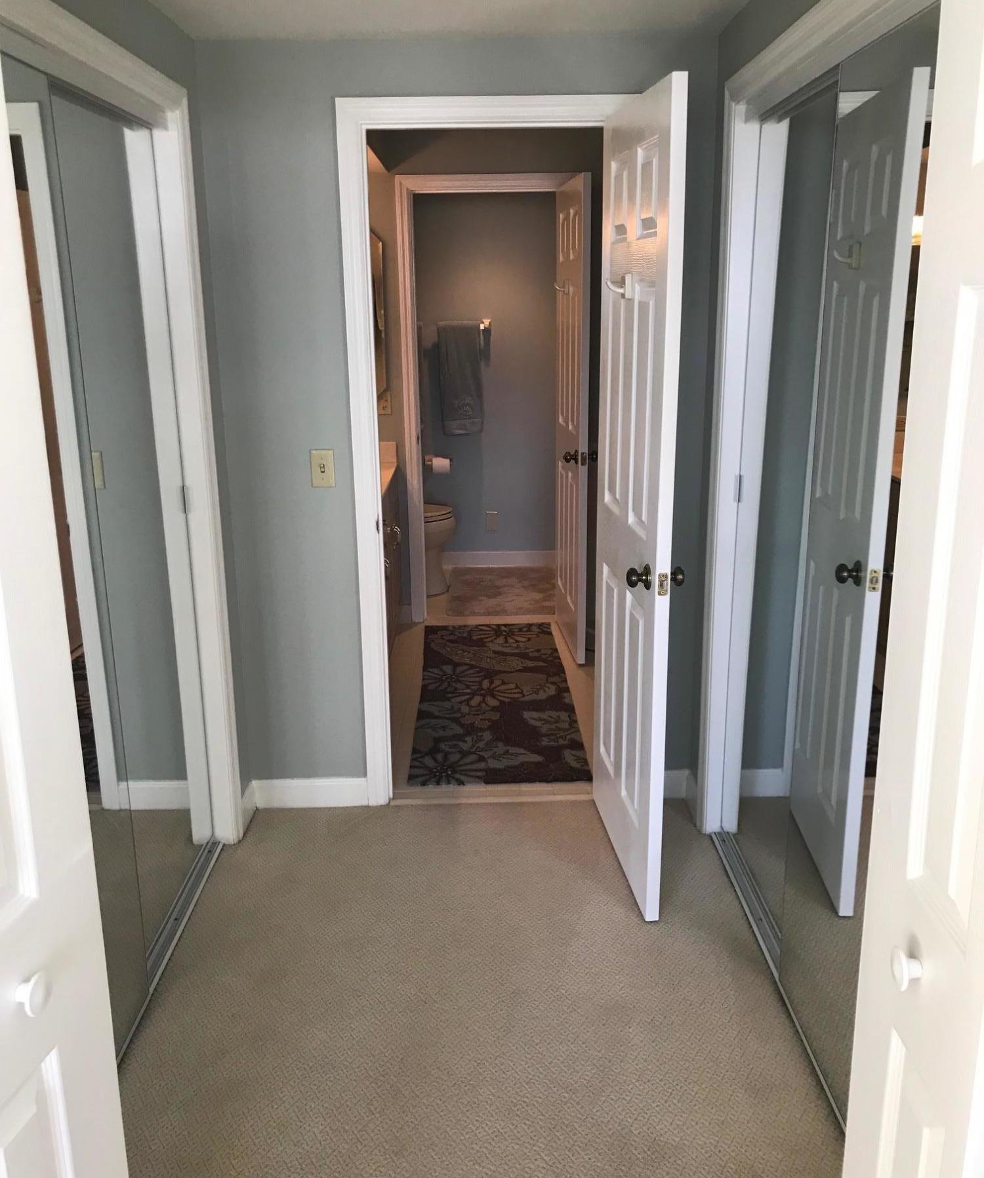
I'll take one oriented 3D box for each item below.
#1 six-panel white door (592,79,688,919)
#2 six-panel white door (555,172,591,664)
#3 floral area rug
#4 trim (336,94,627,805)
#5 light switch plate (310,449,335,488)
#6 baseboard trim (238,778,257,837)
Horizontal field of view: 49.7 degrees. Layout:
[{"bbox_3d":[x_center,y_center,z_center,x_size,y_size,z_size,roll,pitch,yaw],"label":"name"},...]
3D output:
[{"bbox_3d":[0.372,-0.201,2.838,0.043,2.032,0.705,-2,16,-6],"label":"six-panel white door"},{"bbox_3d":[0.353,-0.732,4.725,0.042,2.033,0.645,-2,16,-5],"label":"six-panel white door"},{"bbox_3d":[0.005,0.417,4.436,0.625,0.011,1.782,-1,16,-1],"label":"floral area rug"},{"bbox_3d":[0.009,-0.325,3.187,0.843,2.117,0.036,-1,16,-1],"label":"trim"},{"bbox_3d":[-0.503,-0.358,3.162,0.071,0.115,0.010,-1,16,-1],"label":"light switch plate"},{"bbox_3d":[-0.769,0.690,3.344,0.015,0.098,0.195,-1,16,-1],"label":"baseboard trim"}]

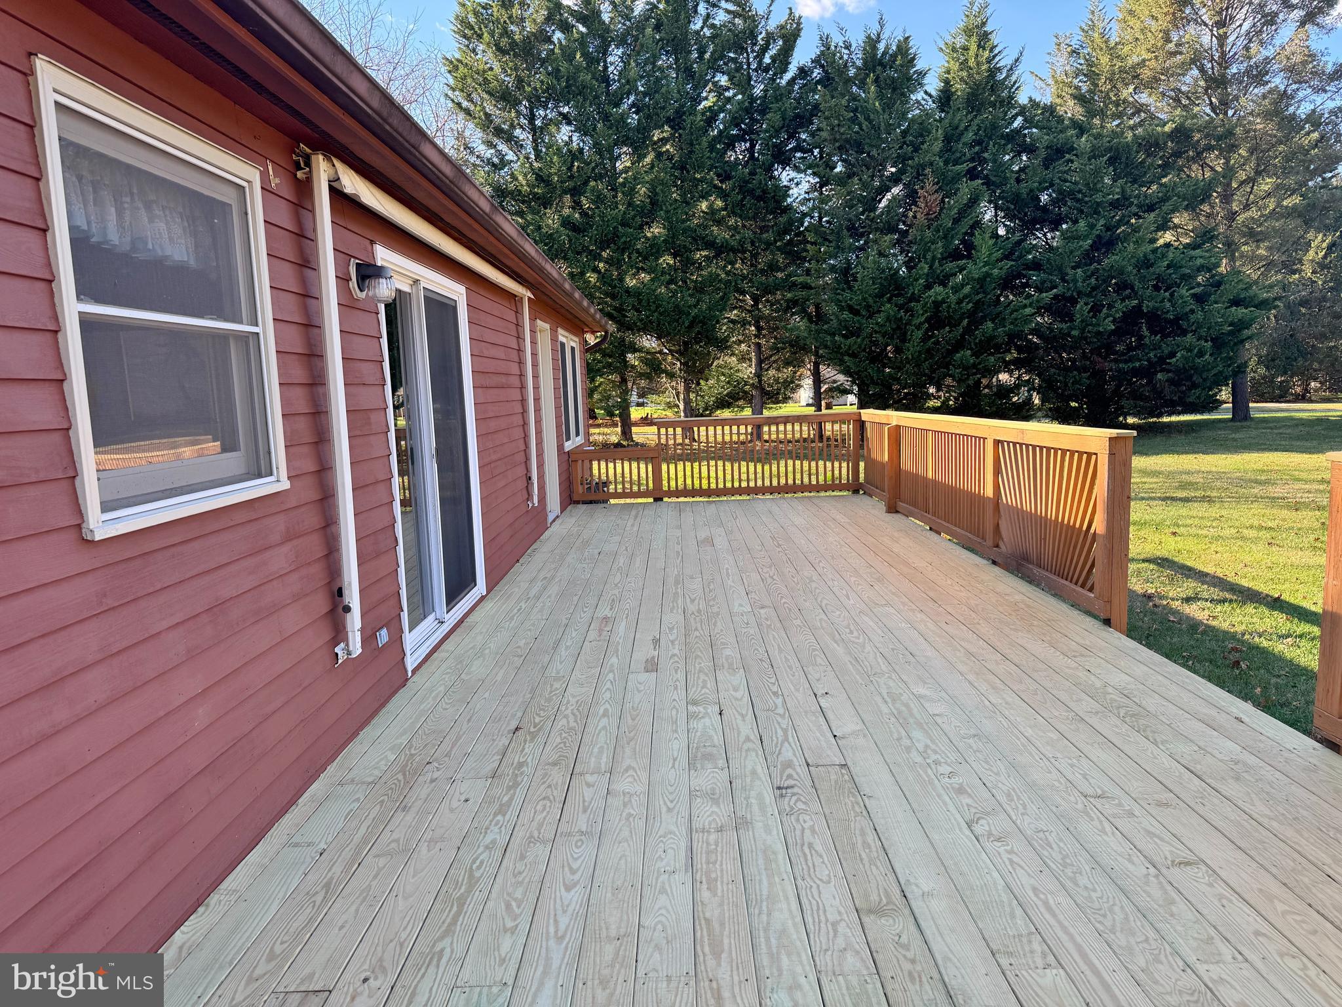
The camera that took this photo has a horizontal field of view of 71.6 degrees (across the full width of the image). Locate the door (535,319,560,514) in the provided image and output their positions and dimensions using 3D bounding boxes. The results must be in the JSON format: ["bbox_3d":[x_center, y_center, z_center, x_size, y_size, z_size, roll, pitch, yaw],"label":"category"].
[{"bbox_3d":[-1.343,-0.851,9.949,0.120,2.110,0.950,-2,7,1],"label":"door"}]

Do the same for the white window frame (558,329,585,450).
[{"bbox_3d":[-1.321,-1.488,12.299,0.100,1.480,2.250,-2,7,1],"label":"white window frame"}]

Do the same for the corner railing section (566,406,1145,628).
[{"bbox_3d":[0.636,-0.177,8.387,3.800,1.050,6.800,-2,7,1],"label":"corner railing section"}]

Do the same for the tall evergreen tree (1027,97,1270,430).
[{"bbox_3d":[15.331,-7.555,30.207,7.800,10.030,7.300,-2,7,1],"label":"tall evergreen tree"}]

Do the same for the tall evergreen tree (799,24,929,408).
[{"bbox_3d":[5.762,-7.926,27.705,4.100,11.880,4.100,-2,7,1],"label":"tall evergreen tree"}]

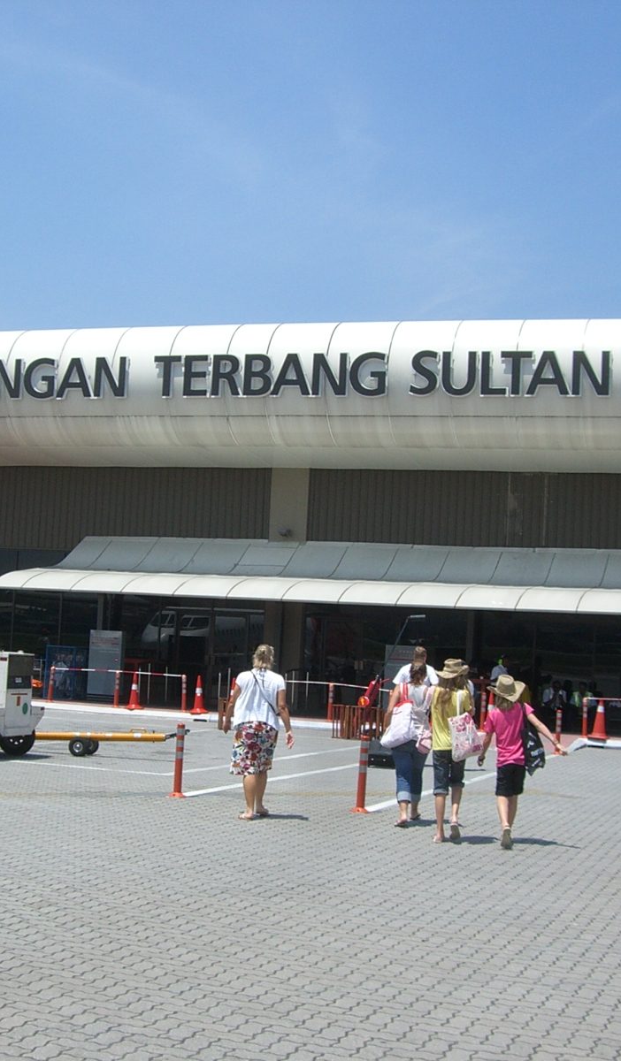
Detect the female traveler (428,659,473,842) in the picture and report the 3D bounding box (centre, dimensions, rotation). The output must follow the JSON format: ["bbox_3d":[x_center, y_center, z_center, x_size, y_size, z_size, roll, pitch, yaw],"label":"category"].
[{"bbox_3d":[1.266,1.970,14.099,0.420,1.619,0.400,2,-4,16],"label":"female traveler"}]

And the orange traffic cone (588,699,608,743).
[{"bbox_3d":[4.894,3.241,26.400,0.340,0.750,0.340,1,-4,18],"label":"orange traffic cone"}]

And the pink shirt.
[{"bbox_3d":[1.745,1.789,13.700,0.440,0.550,0.280,2,-4,16],"label":"pink shirt"}]

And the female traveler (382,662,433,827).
[{"bbox_3d":[0.942,2.052,15.046,0.460,1.542,0.400,2,-4,16],"label":"female traveler"}]

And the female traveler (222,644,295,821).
[{"bbox_3d":[-0.492,1.904,14.700,0.630,1.620,0.420,2,-4,9],"label":"female traveler"}]

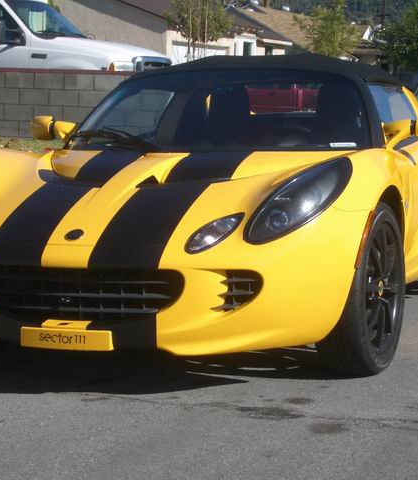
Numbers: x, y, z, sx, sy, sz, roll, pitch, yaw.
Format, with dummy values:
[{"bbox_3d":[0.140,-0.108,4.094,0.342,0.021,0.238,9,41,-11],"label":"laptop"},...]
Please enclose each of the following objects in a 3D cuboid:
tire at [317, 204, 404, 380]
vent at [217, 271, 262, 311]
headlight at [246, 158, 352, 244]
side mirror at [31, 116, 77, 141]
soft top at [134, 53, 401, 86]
[{"bbox_3d":[0.497,0.157,4.545,0.185,0.600,0.600,2,5,21],"label":"tire"},{"bbox_3d":[0.105,0.154,4.119,0.160,0.130,0.130,2,5,19],"label":"vent"},{"bbox_3d":[0.294,-0.123,4.225,0.265,0.250,0.450,2,5,19],"label":"headlight"},{"bbox_3d":[-0.661,-0.471,5.752,0.260,0.115,0.170,2,5,19],"label":"side mirror"},{"bbox_3d":[0.253,-0.731,5.948,1.170,0.170,0.800,2,5,19],"label":"soft top"}]

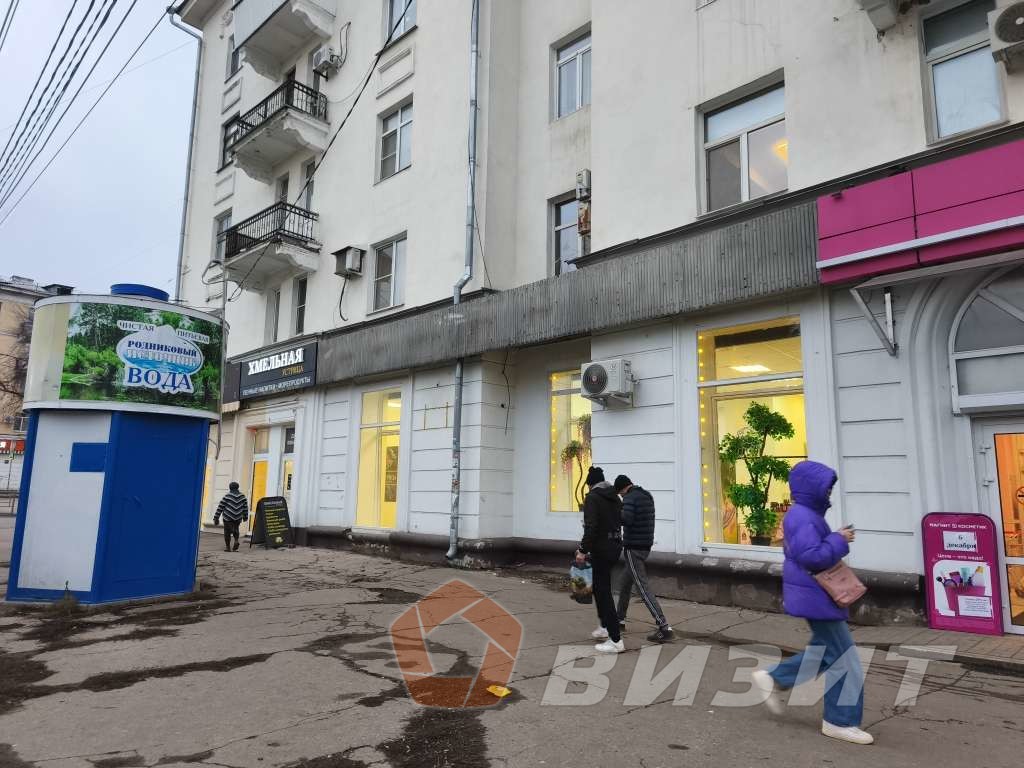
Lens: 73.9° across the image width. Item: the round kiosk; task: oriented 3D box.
[{"bbox_3d":[-5.776,0.868,10.067,2.350,4.300,2.350,-3,-10,22],"label":"round kiosk"}]

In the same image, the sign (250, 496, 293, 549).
[{"bbox_3d":[-6.186,3.562,17.500,0.600,1.250,0.700,-7,-12,39],"label":"sign"}]

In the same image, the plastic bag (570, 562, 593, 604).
[{"bbox_3d":[0.746,2.066,7.100,0.300,0.450,0.180,-4,-10,27],"label":"plastic bag"}]

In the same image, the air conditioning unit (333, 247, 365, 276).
[{"bbox_3d":[-4.192,-3.052,17.465,0.440,0.620,0.820,10,-13,-44],"label":"air conditioning unit"}]

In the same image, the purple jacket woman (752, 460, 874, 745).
[{"bbox_3d":[1.878,1.317,4.309,0.750,1.660,0.520,-5,-11,30],"label":"purple jacket woman"}]

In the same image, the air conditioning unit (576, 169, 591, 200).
[{"bbox_3d":[1.522,-3.667,12.766,0.760,0.570,0.280,10,-13,-44],"label":"air conditioning unit"}]

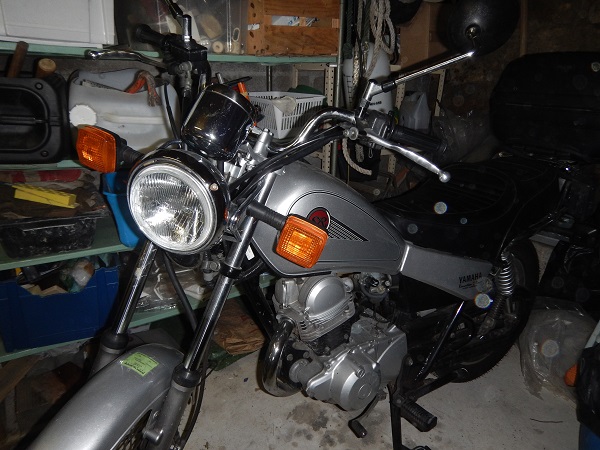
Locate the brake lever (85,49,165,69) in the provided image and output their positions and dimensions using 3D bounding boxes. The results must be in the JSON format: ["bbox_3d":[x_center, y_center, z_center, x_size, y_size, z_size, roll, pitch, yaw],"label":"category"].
[{"bbox_3d":[-0.365,-0.354,0.885,0.180,0.030,0.045,10,28,-1],"label":"brake lever"}]

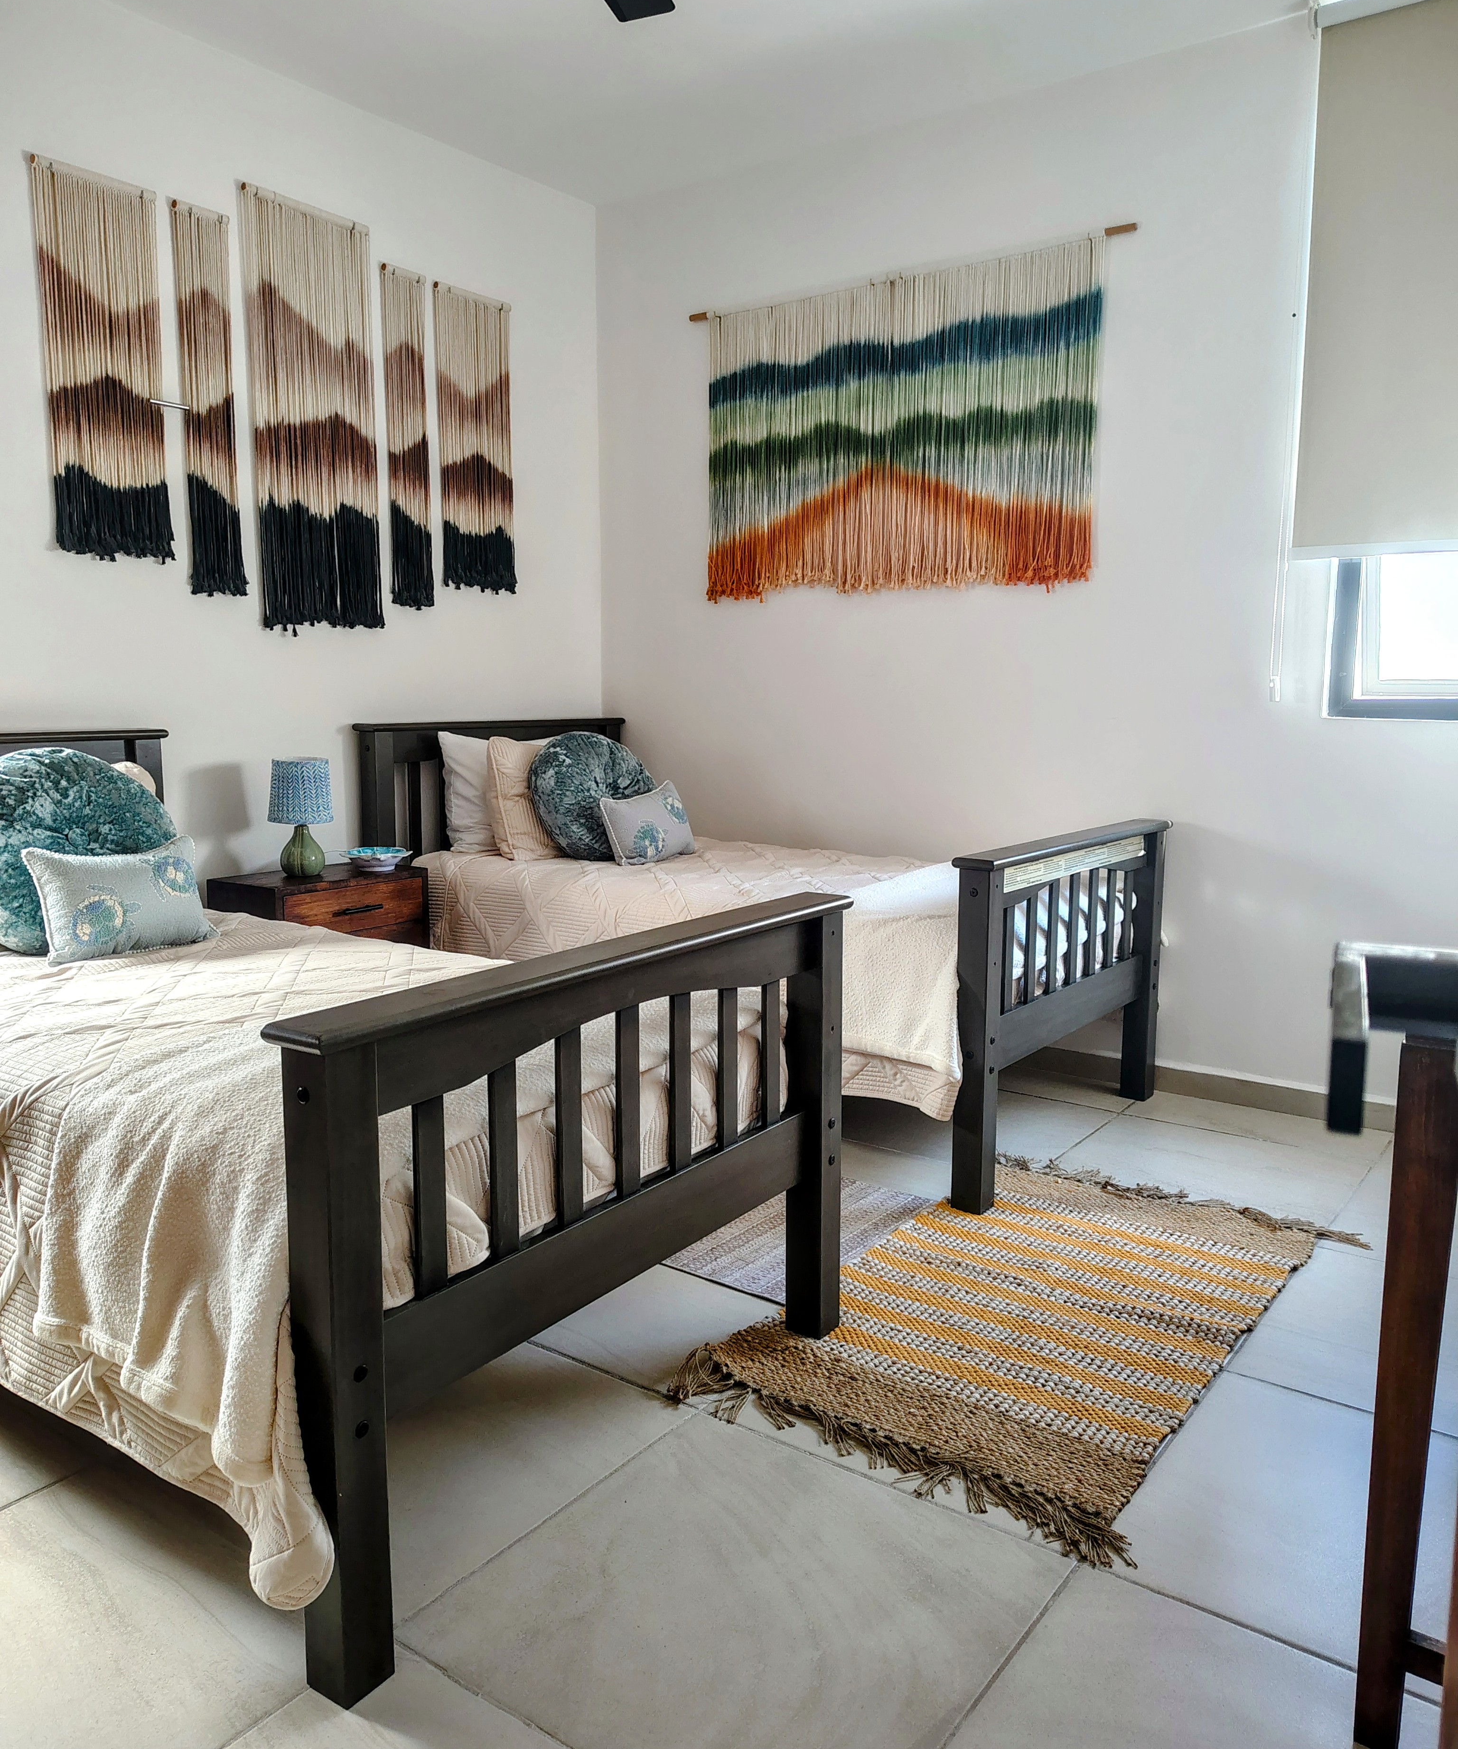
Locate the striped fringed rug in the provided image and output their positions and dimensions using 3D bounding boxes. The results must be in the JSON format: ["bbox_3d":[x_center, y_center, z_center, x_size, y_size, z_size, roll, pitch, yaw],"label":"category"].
[{"bbox_3d":[0.565,0.756,2.414,0.714,0.013,1.290,6,10,36],"label":"striped fringed rug"}]

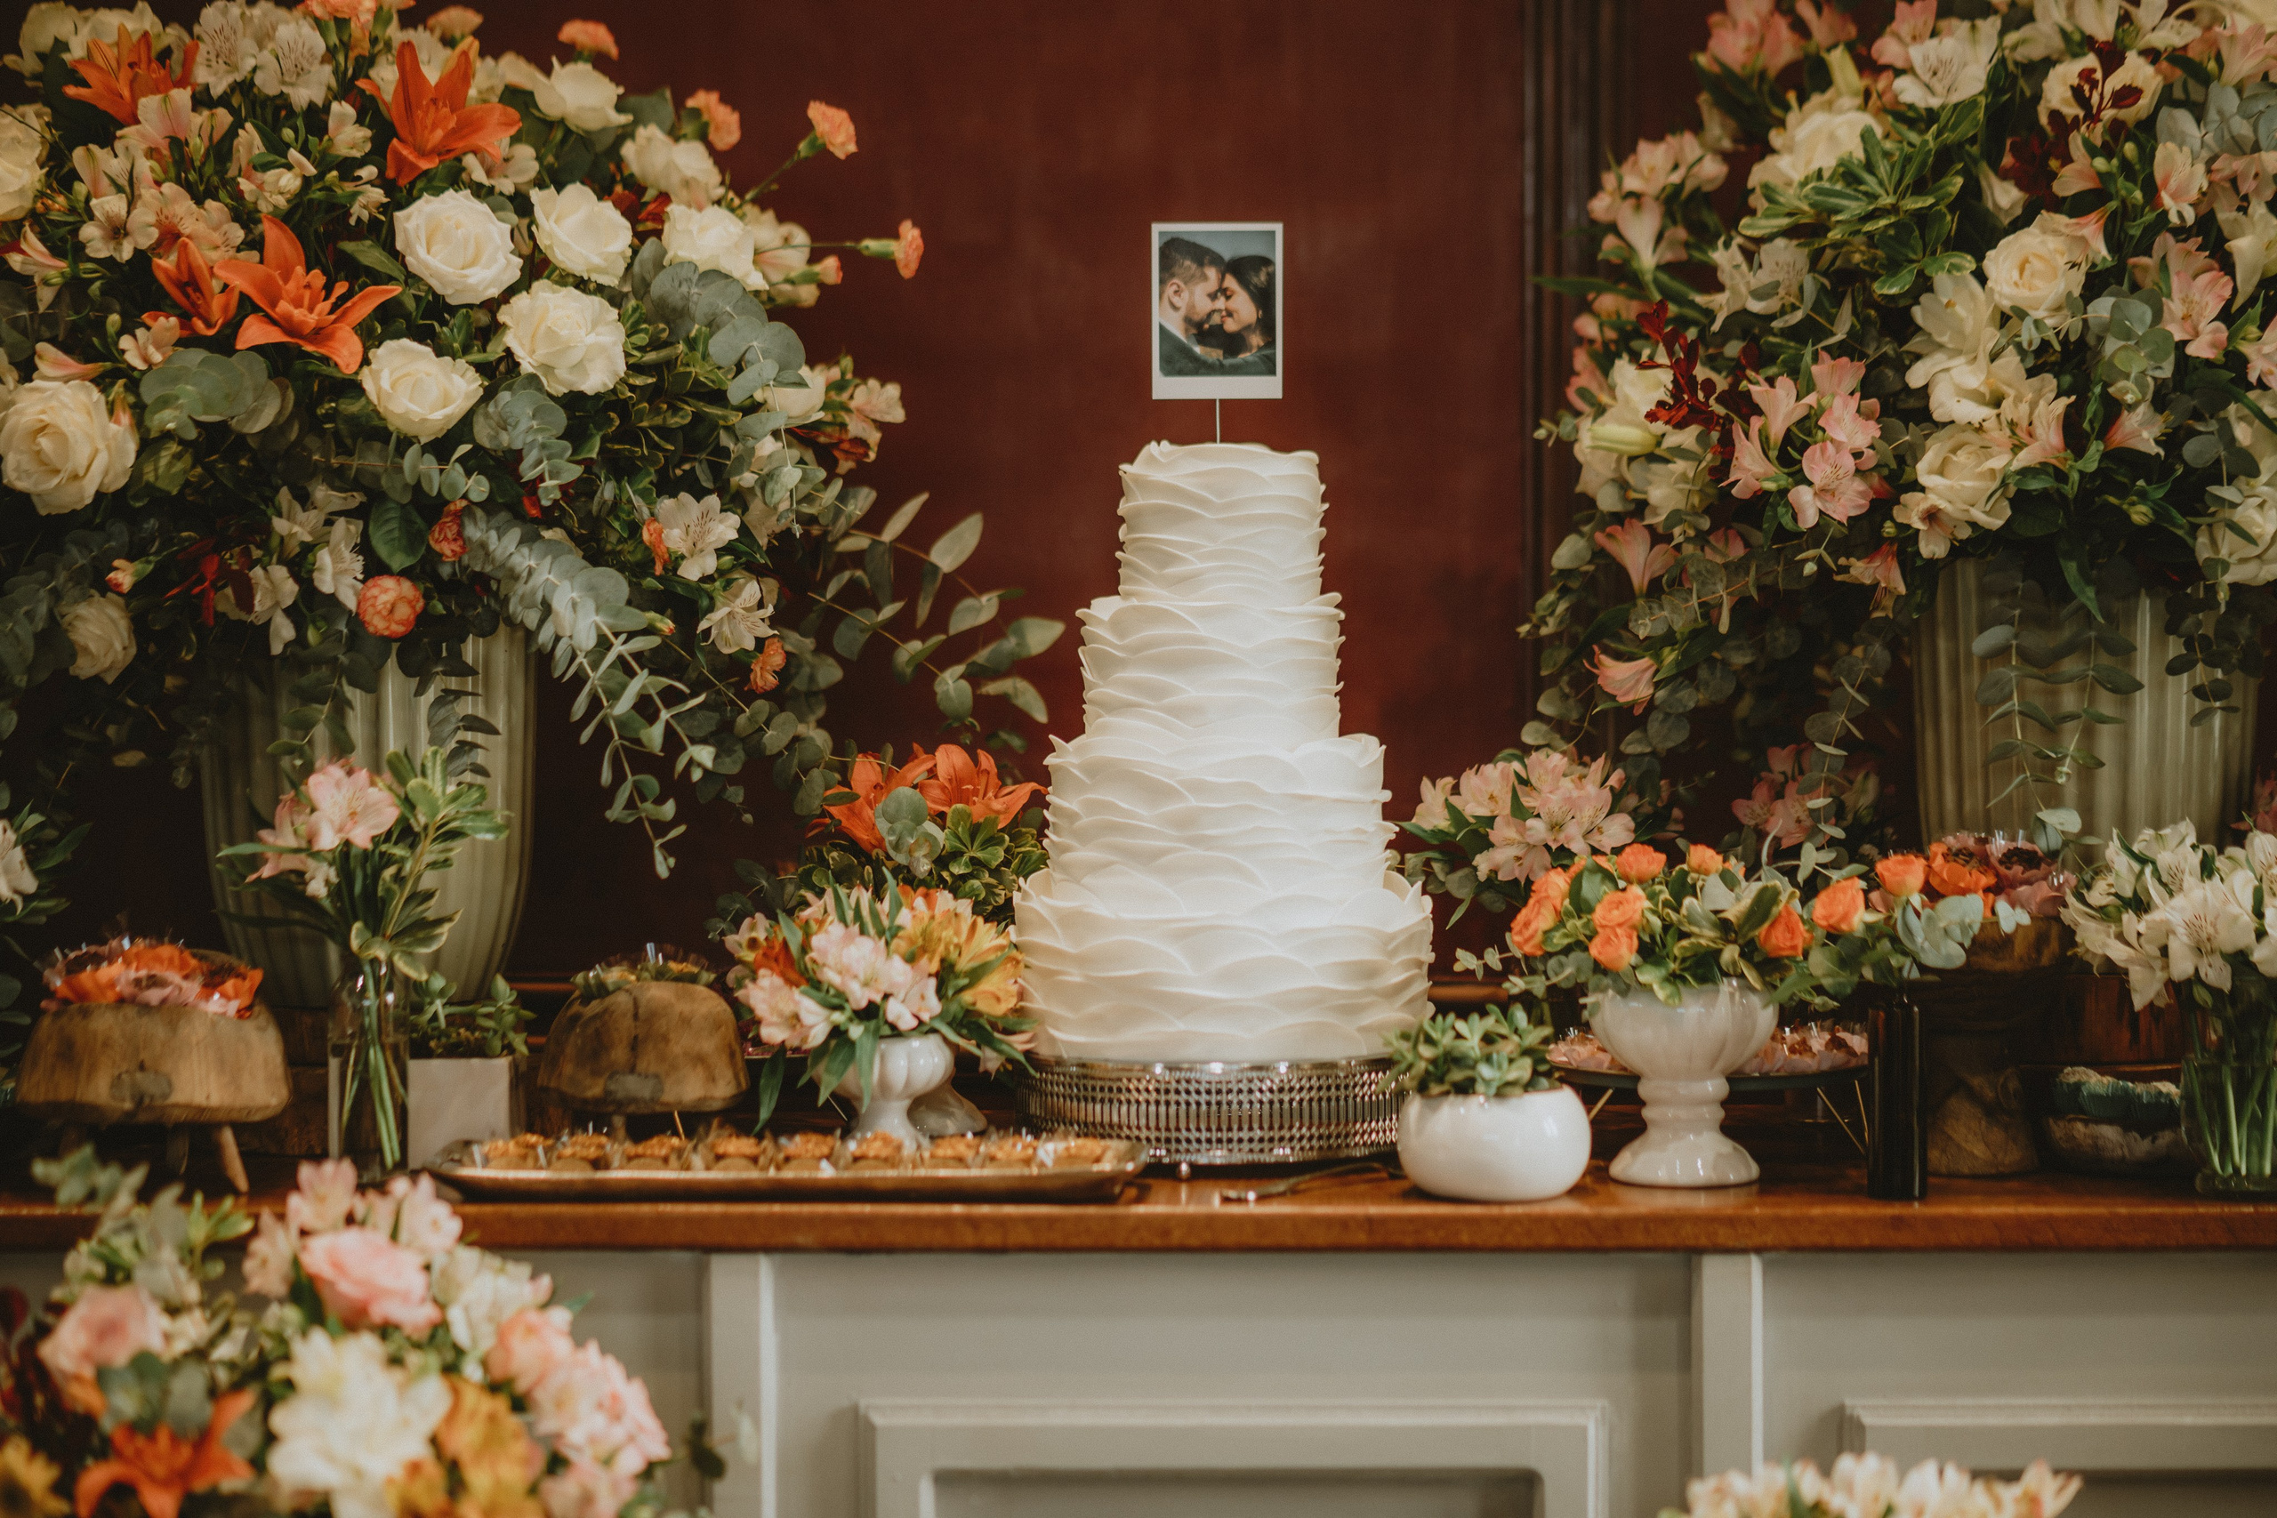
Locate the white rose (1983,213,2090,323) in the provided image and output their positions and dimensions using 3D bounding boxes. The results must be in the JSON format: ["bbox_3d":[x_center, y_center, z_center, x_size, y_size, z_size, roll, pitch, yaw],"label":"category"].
[{"bbox_3d":[0.618,-0.338,3.700,0.072,0.072,0.062,0,3,9],"label":"white rose"}]

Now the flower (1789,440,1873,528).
[{"bbox_3d":[0.432,-0.172,3.360,0.053,0.055,0.040,0,2,3],"label":"flower"}]

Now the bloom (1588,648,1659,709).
[{"bbox_3d":[0.309,-0.050,3.430,0.042,0.037,0.042,-10,7,-30],"label":"bloom"}]

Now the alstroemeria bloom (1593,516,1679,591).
[{"bbox_3d":[0.318,-0.130,3.440,0.053,0.048,0.045,0,2,14],"label":"alstroemeria bloom"}]

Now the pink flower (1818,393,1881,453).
[{"bbox_3d":[0.487,-0.230,3.680,0.044,0.043,0.042,-1,3,-14],"label":"pink flower"}]

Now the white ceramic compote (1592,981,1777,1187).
[{"bbox_3d":[0.363,0.214,3.575,0.120,0.128,0.120,0,3,0],"label":"white ceramic compote"}]

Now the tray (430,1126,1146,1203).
[{"bbox_3d":[-0.232,0.260,3.559,0.460,0.039,0.170,0,3,-2],"label":"tray"}]

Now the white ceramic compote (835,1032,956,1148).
[{"bbox_3d":[-0.160,0.212,3.420,0.090,0.077,0.090,0,2,0],"label":"white ceramic compote"}]

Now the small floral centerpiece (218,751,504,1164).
[{"bbox_3d":[-0.524,0.135,3.624,0.175,0.283,0.130,0,3,0],"label":"small floral centerpiece"}]

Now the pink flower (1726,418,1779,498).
[{"bbox_3d":[0.388,-0.189,3.390,0.037,0.052,0.042,-2,3,-37],"label":"pink flower"}]

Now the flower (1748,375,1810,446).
[{"bbox_3d":[0.438,-0.238,3.680,0.044,0.048,0.046,1,3,11],"label":"flower"}]

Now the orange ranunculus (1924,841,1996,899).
[{"bbox_3d":[0.505,0.069,3.310,0.046,0.037,0.046,0,2,6],"label":"orange ranunculus"}]

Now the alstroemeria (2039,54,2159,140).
[{"bbox_3d":[0.601,-0.414,3.360,0.075,0.056,0.052,0,2,0],"label":"alstroemeria"}]

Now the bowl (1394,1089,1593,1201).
[{"bbox_3d":[0.212,0.228,3.190,0.116,0.065,0.116,0,2,0],"label":"bowl"}]

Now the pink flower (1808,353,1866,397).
[{"bbox_3d":[0.442,-0.242,3.400,0.036,0.031,0.035,0,2,-6],"label":"pink flower"}]

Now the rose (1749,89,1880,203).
[{"bbox_3d":[0.471,-0.426,3.750,0.088,0.078,0.070,1,3,17],"label":"rose"}]

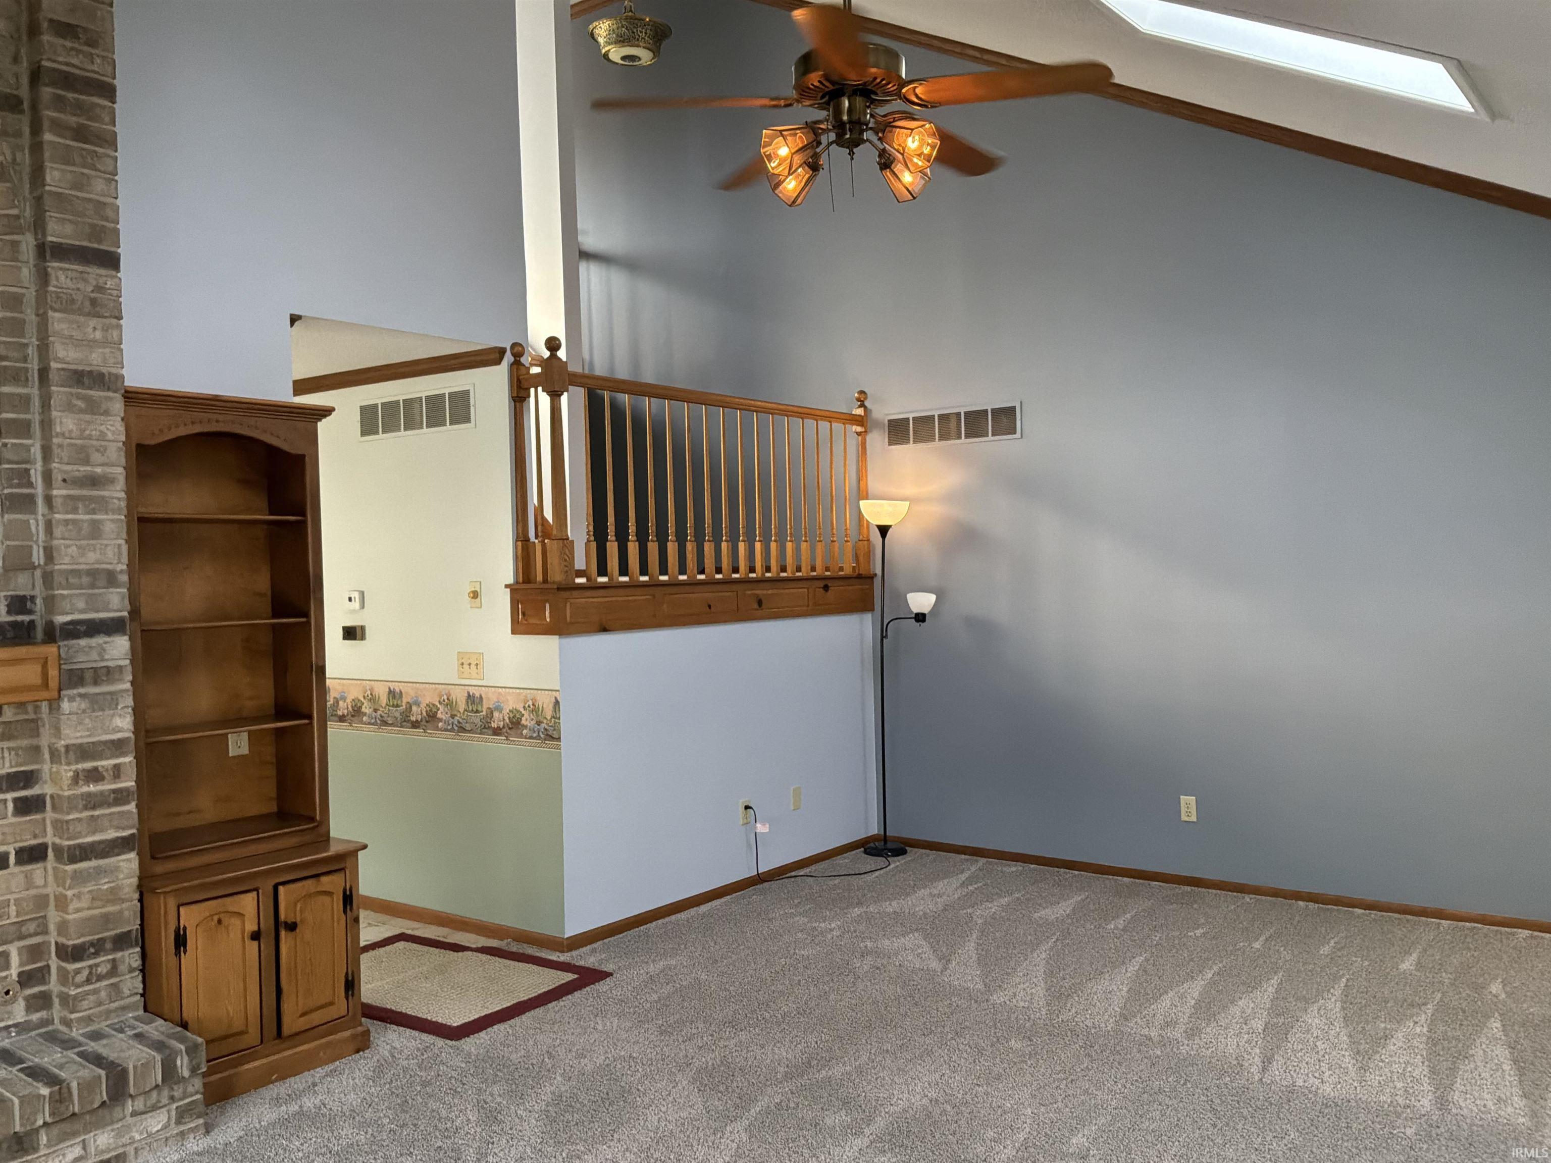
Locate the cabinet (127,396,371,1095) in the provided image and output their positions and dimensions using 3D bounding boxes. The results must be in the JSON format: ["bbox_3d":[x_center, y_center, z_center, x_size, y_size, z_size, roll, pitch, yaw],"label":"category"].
[{"bbox_3d":[-1.658,0.474,3.833,0.389,2.055,0.684,0,1,36],"label":"cabinet"}]

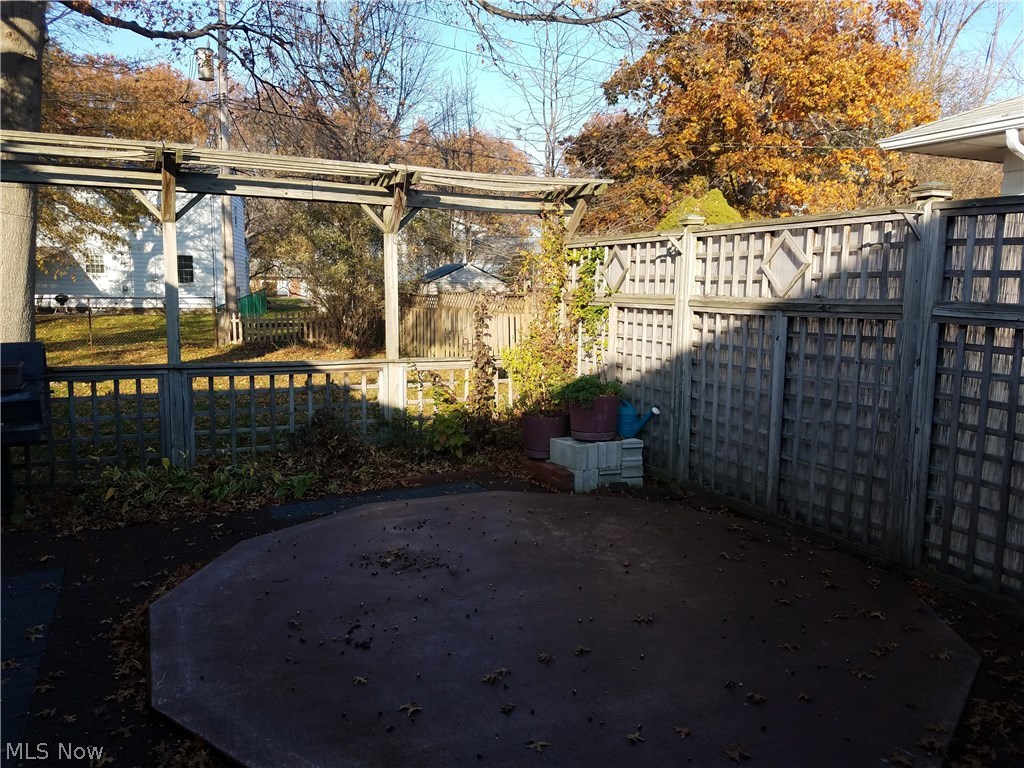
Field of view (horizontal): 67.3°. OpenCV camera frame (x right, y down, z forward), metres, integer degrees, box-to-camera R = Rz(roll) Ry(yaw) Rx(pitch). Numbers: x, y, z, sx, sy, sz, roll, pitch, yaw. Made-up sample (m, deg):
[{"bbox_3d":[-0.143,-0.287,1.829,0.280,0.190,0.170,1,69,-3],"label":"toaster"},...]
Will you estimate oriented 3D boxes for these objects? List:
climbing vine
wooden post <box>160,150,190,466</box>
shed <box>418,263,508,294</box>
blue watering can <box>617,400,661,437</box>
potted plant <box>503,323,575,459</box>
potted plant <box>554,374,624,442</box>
[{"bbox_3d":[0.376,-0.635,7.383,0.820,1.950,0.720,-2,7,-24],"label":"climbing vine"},{"bbox_3d":[-2.733,-0.555,6.262,0.115,2.620,0.115,-2,7,-24],"label":"wooden post"},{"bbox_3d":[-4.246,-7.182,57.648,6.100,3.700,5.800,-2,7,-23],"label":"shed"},{"bbox_3d":[1.030,0.292,6.397,0.420,0.305,0.200,6,9,39],"label":"blue watering can"},{"bbox_3d":[0.232,0.040,6.730,0.620,1.150,0.560,1,7,2],"label":"potted plant"},{"bbox_3d":[0.643,0.183,6.380,0.560,0.520,0.500,1,7,6],"label":"potted plant"}]

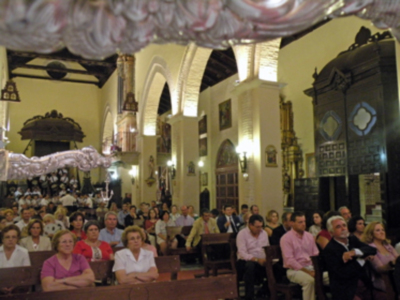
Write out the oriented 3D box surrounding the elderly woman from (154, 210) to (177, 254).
[{"bbox_3d":[-0.780,2.020,8.904,0.520,1.220,0.800,2,-6,-24],"label":"elderly woman"}]

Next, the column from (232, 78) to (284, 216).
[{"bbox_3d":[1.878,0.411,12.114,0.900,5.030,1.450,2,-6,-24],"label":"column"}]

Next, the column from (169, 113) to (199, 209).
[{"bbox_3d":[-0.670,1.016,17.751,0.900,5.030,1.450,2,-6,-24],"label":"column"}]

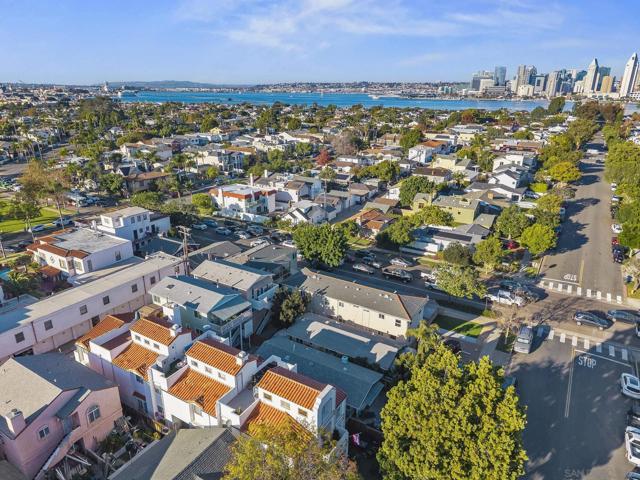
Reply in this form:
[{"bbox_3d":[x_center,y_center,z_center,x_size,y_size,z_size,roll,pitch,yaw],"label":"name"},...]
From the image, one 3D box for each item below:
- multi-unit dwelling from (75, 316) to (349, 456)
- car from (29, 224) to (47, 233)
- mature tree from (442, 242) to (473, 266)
[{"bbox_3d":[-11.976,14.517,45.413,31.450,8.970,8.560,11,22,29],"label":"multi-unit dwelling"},{"bbox_3d":[-67.898,-2.711,106.636,1.800,1.450,4.500,11,22,29],"label":"car"},{"bbox_3d":[26.665,2.818,85.460,5.200,5.350,5.200,6,20,17],"label":"mature tree"}]

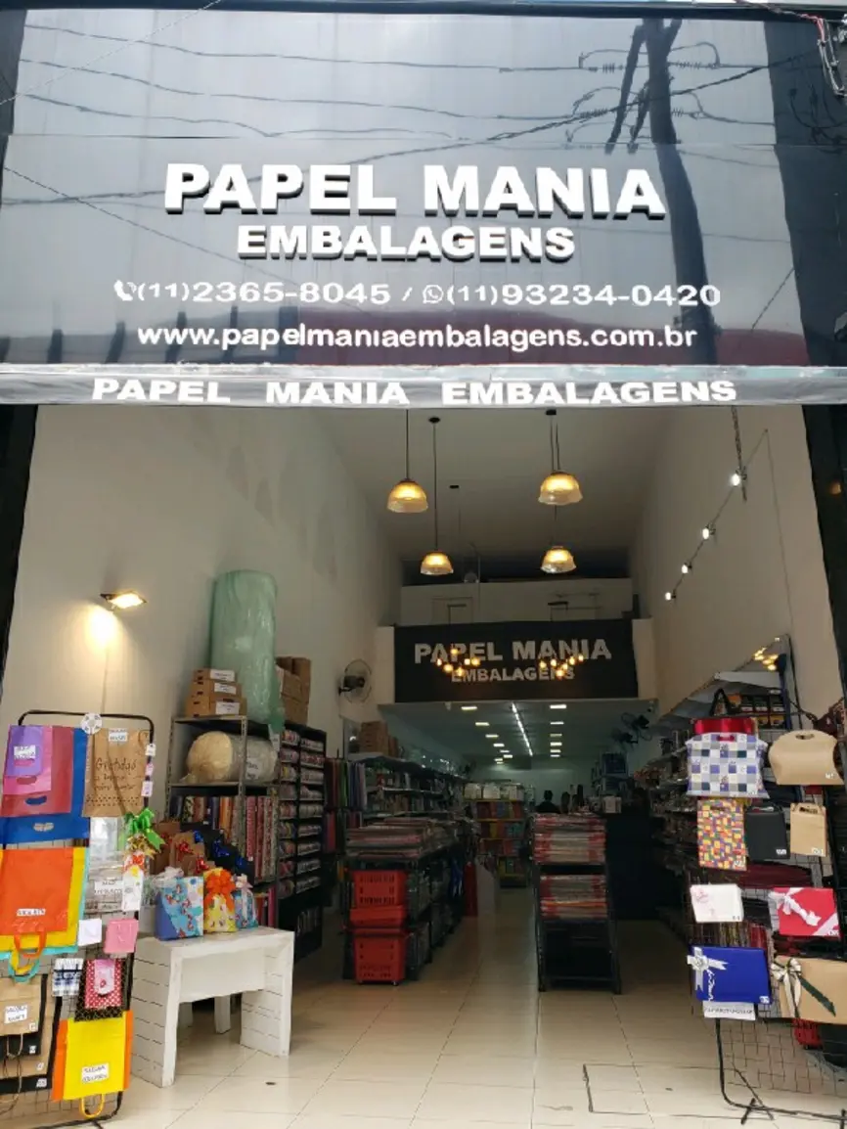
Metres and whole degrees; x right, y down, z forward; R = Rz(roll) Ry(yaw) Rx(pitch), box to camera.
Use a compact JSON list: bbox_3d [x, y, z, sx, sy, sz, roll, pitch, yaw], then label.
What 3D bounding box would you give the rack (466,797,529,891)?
[{"bbox_3d":[1.427,5.312,16.191,1.100,1.600,0.420,-3,-16,8],"label":"rack"}]

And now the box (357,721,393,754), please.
[{"bbox_3d":[-0.804,2.772,13.459,0.330,0.500,0.500,-3,-16,8],"label":"box"}]

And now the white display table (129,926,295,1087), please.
[{"bbox_3d":[-1.115,2.310,4.512,0.765,0.611,0.417,15,-22,-43],"label":"white display table"}]

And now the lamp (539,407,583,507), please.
[{"bbox_3d":[1.339,-1.110,8.438,0.426,1.066,0.426,-3,-16,8],"label":"lamp"}]

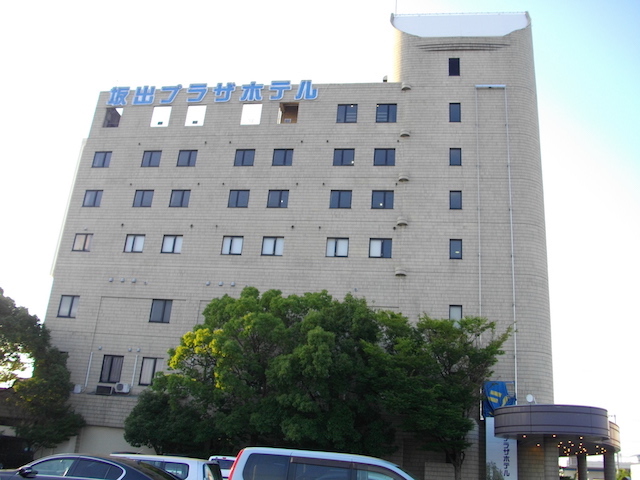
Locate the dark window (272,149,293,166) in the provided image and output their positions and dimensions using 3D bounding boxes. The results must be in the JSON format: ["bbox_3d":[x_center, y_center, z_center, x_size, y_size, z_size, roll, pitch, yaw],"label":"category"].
[{"bbox_3d":[-2.307,-5.149,36.985,1.256,1.184,0.150,1,-21,10],"label":"dark window"}]

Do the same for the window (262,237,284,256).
[{"bbox_3d":[-2.727,0.372,34.212,1.293,1.205,0.150,1,-21,9],"label":"window"}]

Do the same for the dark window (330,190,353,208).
[{"bbox_3d":[1.227,-2.388,34.678,1.269,1.194,0.150,1,-21,9],"label":"dark window"}]

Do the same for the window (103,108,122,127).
[{"bbox_3d":[-13.759,-8.146,39.382,1.198,1.530,0.300,1,-21,9],"label":"window"}]

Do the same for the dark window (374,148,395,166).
[{"bbox_3d":[4.108,-5.218,37.423,1.322,1.238,0.120,1,-21,10],"label":"dark window"}]

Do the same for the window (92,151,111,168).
[{"bbox_3d":[-14.073,-5.193,38.254,1.254,1.203,0.150,1,-21,9],"label":"window"}]

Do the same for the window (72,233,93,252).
[{"bbox_3d":[-14.826,0.163,36.977,1.219,1.173,0.150,1,-21,10],"label":"window"}]

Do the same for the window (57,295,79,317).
[{"bbox_3d":[-14.738,3.913,34.726,1.184,1.345,0.150,1,-21,9],"label":"window"}]

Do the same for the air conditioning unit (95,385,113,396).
[{"bbox_3d":[-11.893,8.368,32.758,0.872,0.504,0.300,1,-21,10],"label":"air conditioning unit"}]

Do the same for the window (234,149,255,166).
[{"bbox_3d":[-4.939,-5.364,39.015,1.310,1.238,0.120,1,-21,10],"label":"window"}]

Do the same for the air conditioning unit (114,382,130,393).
[{"bbox_3d":[-11.342,8.528,34.058,0.770,0.540,0.280,1,-21,10],"label":"air conditioning unit"}]

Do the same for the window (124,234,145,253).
[{"bbox_3d":[-11.388,0.226,36.384,1.243,1.171,0.150,1,-21,10],"label":"window"}]

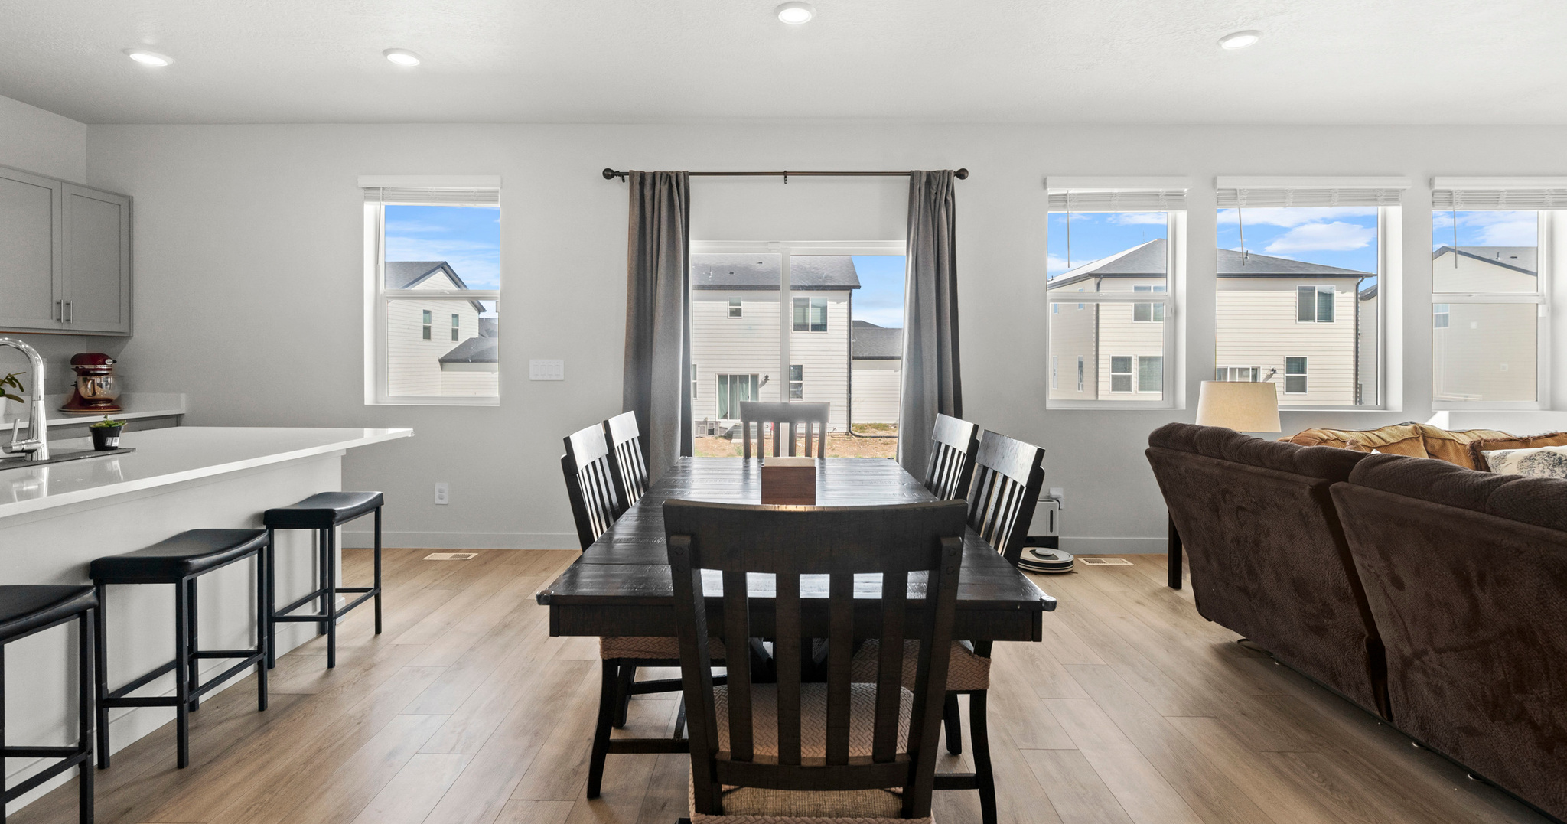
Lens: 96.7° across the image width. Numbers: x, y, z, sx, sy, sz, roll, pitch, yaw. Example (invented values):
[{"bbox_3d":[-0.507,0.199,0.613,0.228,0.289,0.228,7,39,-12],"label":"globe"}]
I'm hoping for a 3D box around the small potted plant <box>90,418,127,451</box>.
[{"bbox_3d":[-2.446,0.080,2.520,0.097,0.118,0.097,0,4,0],"label":"small potted plant"}]

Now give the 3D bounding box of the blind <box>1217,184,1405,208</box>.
[{"bbox_3d":[3.395,-1.395,4.490,1.215,0.160,0.075,0,2,0],"label":"blind"}]

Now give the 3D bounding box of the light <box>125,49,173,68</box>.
[{"bbox_3d":[-3.208,-1.788,3.522,0.184,0.024,0.184,0,4,0],"label":"light"}]

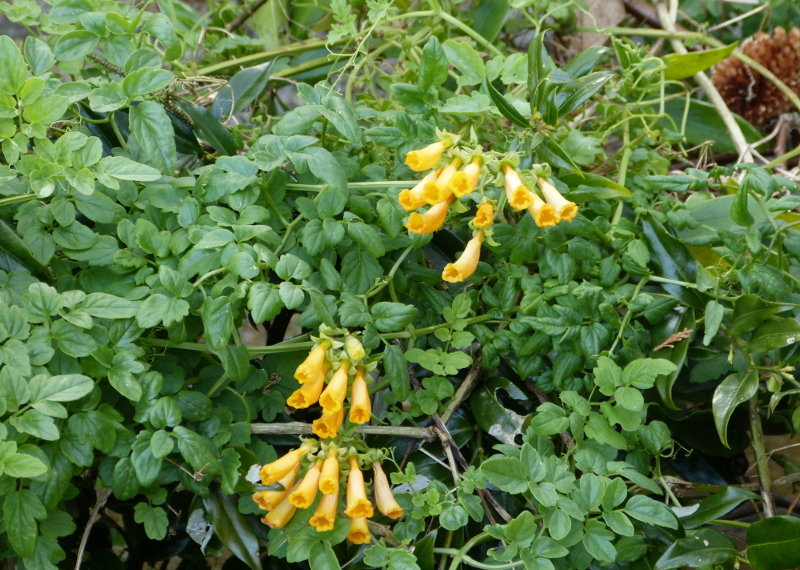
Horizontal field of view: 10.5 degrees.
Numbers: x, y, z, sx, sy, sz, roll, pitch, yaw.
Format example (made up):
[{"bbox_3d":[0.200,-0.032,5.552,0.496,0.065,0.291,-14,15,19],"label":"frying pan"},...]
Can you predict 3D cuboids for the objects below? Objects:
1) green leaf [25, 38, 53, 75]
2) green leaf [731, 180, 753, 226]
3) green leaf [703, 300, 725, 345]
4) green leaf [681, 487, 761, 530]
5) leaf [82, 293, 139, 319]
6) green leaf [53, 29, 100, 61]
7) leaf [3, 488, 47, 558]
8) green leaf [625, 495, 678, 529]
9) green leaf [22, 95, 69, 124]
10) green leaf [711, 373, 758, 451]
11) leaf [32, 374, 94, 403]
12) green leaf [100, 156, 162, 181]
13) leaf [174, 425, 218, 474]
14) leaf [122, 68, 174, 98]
[{"bbox_3d":[-0.204,-0.129,2.460,0.018,0.005,0.024,0,63,-6],"label":"green leaf"},{"bbox_3d":[0.193,-0.046,2.450,0.013,0.028,0.007,0,-18,18],"label":"green leaf"},{"bbox_3d":[0.159,0.019,2.200,0.010,0.024,0.006,9,-9,16],"label":"green leaf"},{"bbox_3d":[0.179,0.124,2.420,0.051,0.010,0.019,-19,56,-14],"label":"green leaf"},{"bbox_3d":[-0.159,0.012,2.370,0.033,0.005,0.016,5,53,3],"label":"leaf"},{"bbox_3d":[-0.165,-0.122,2.220,0.025,0.006,0.016,-26,63,-14],"label":"green leaf"},{"bbox_3d":[-0.174,0.110,2.011,0.017,0.033,0.007,-3,-17,-7],"label":"leaf"},{"bbox_3d":[0.123,0.112,2.130,0.028,0.006,0.014,20,59,13],"label":"green leaf"},{"bbox_3d":[-0.174,-0.087,2.149,0.024,0.006,0.014,-32,65,-17],"label":"green leaf"},{"bbox_3d":[0.170,0.064,2.200,0.017,0.042,0.006,13,-13,22],"label":"green leaf"},{"bbox_3d":[-0.181,0.056,2.340,0.035,0.005,0.016,-17,55,-12],"label":"leaf"},{"bbox_3d":[-0.131,-0.057,2.129,0.031,0.006,0.014,13,50,11],"label":"green leaf"},{"bbox_3d":[-0.121,0.098,2.580,0.019,0.010,0.036,-38,77,-22],"label":"leaf"},{"bbox_3d":[-0.156,-0.126,2.700,0.033,0.009,0.020,-25,51,-13],"label":"leaf"}]

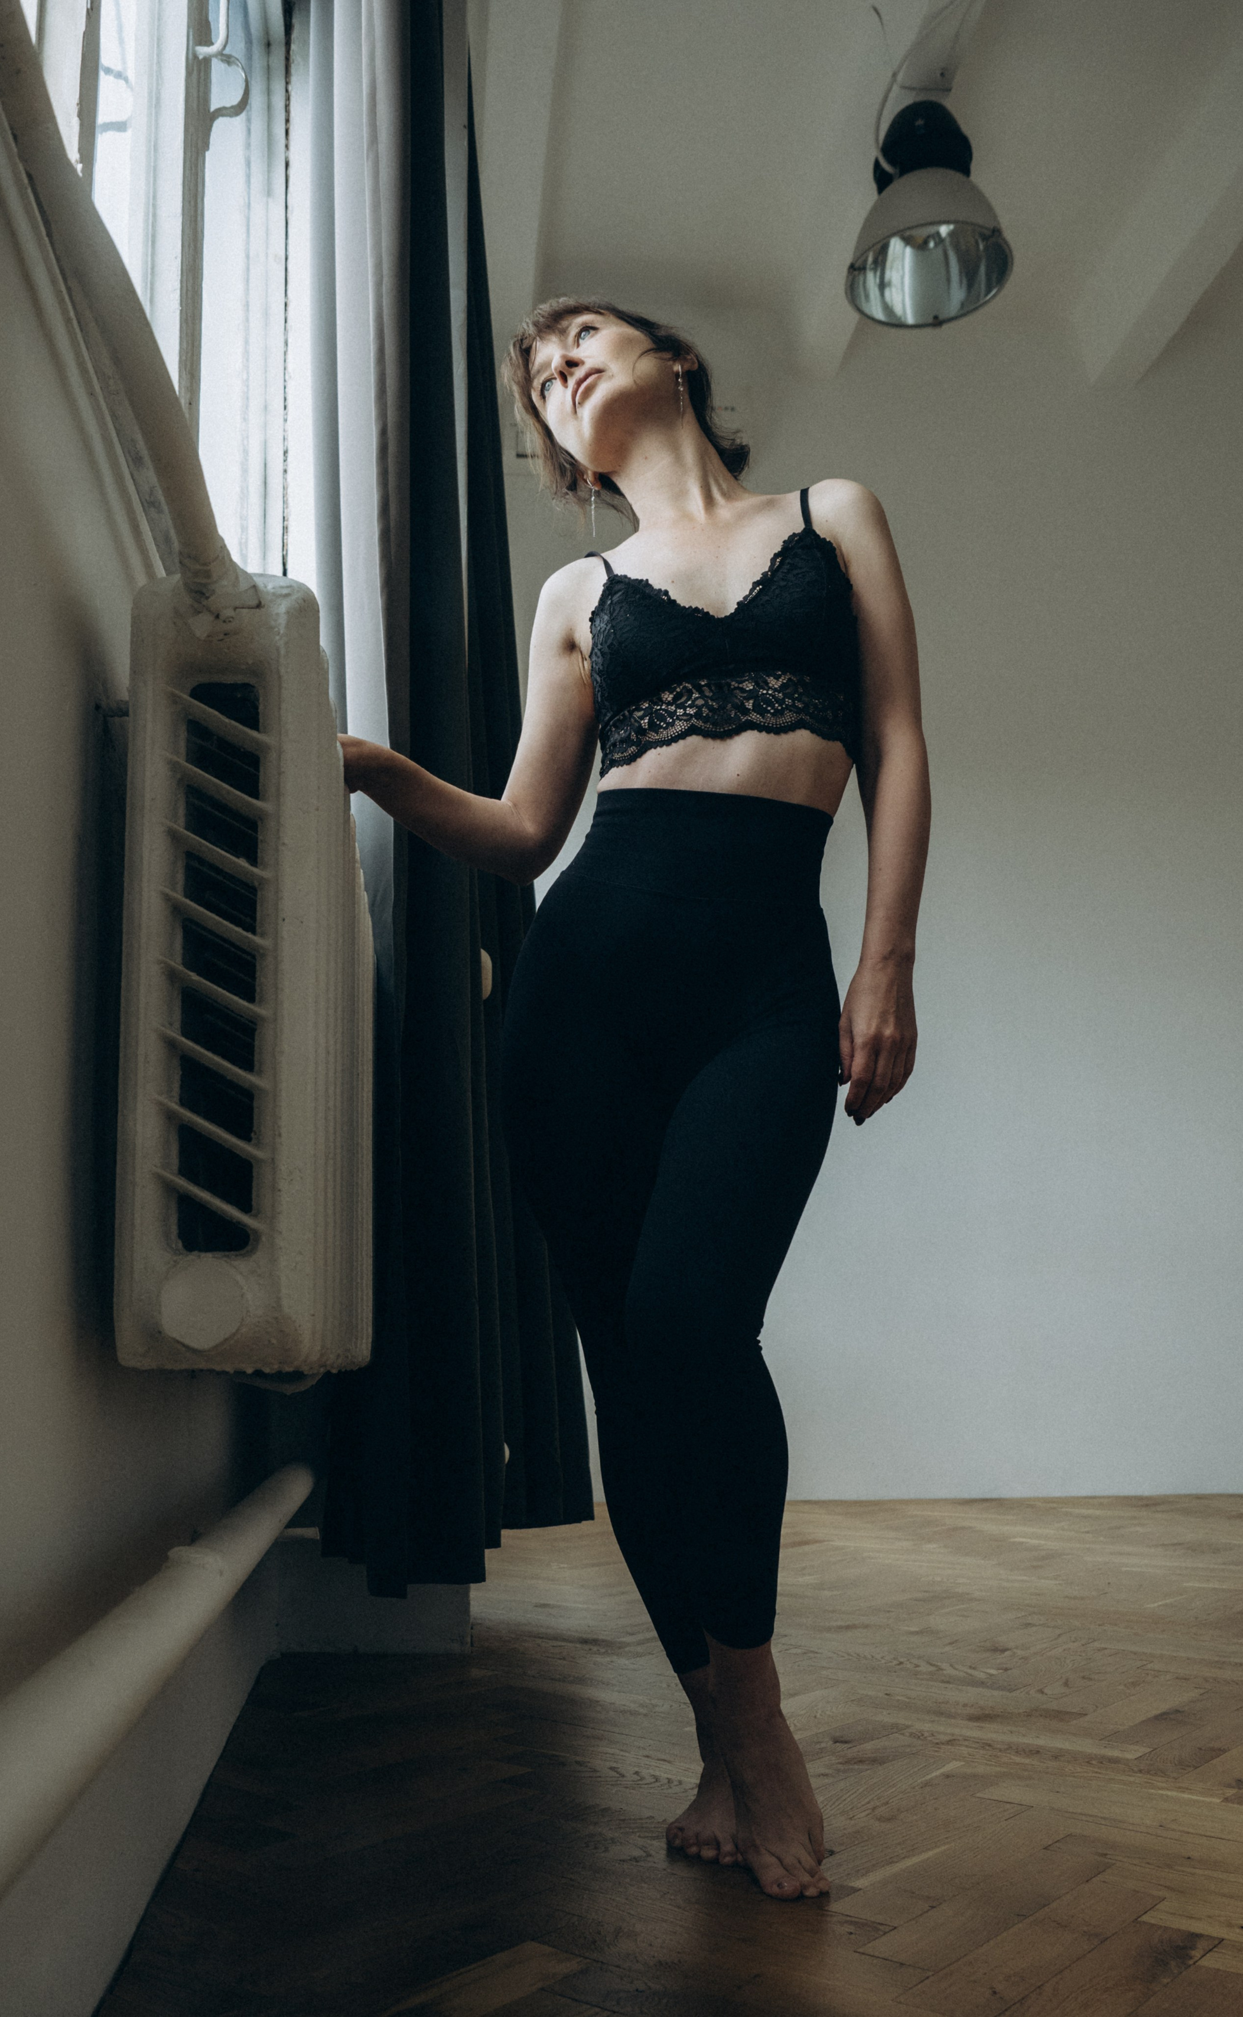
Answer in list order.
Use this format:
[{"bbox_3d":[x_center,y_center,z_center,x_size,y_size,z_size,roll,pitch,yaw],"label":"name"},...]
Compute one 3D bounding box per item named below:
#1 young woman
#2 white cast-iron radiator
[{"bbox_3d":[0.000,-0.028,1.470,0.670,1.635,0.380,-2,-12,3],"label":"young woman"},{"bbox_3d":[-0.360,0.084,1.545,0.140,0.595,1.080,0,-13,-8],"label":"white cast-iron radiator"}]

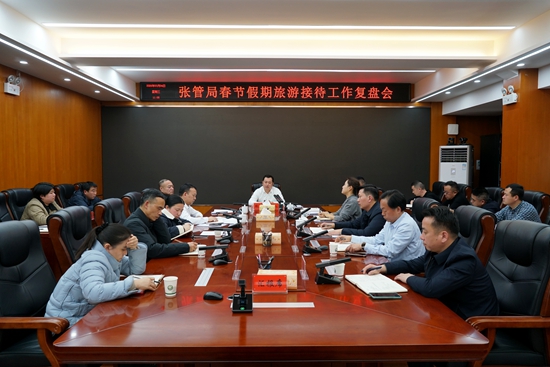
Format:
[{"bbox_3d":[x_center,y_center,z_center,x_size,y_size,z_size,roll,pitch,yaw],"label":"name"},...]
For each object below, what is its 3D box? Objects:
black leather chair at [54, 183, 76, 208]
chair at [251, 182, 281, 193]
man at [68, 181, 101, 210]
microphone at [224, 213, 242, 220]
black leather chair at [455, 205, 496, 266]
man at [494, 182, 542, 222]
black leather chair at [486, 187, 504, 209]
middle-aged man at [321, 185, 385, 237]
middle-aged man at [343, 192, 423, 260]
[{"bbox_3d":[-2.965,0.581,6.505,0.720,1.110,0.670,0,3,-1],"label":"black leather chair"},{"bbox_3d":[-0.122,0.523,7.087,0.660,1.100,0.720,0,3,0],"label":"chair"},{"bbox_3d":[-2.452,0.556,5.443,0.800,1.210,0.560,1,3,17],"label":"man"},{"bbox_3d":[-0.432,0.391,4.375,0.210,0.150,0.110,0,3,0],"label":"microphone"},{"bbox_3d":[1.331,0.740,3.418,0.720,1.110,0.670,0,3,-1],"label":"black leather chair"},{"bbox_3d":[2.863,0.607,5.021,0.800,1.210,0.560,0,3,-5],"label":"man"},{"bbox_3d":[2.794,0.616,5.822,0.720,1.110,0.670,0,3,-1],"label":"black leather chair"},{"bbox_3d":[0.901,0.634,4.299,0.820,1.230,0.580,0,3,-1],"label":"middle-aged man"},{"bbox_3d":[0.931,0.674,3.430,0.820,1.240,0.600,0,3,-1],"label":"middle-aged man"}]

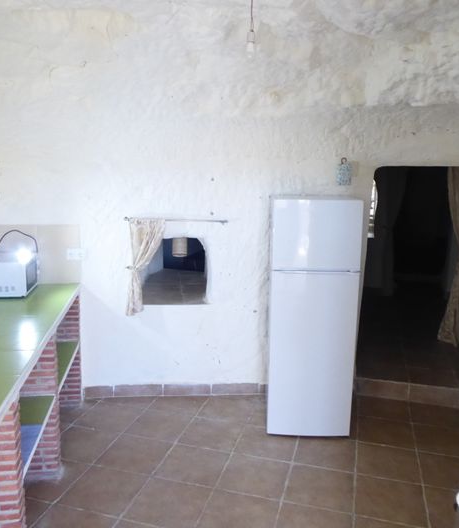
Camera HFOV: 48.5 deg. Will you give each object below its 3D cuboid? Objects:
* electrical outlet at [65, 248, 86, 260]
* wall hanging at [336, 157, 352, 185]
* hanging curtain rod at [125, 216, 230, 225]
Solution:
[{"bbox_3d":[-1.177,-0.073,3.898,0.145,0.083,0.015,0,10,-3],"label":"electrical outlet"},{"bbox_3d":[0.900,-0.720,4.006,0.118,0.215,0.030,2,10,5],"label":"wall hanging"},{"bbox_3d":[-0.403,-0.331,3.870,0.779,0.028,0.045,1,10,-5],"label":"hanging curtain rod"}]

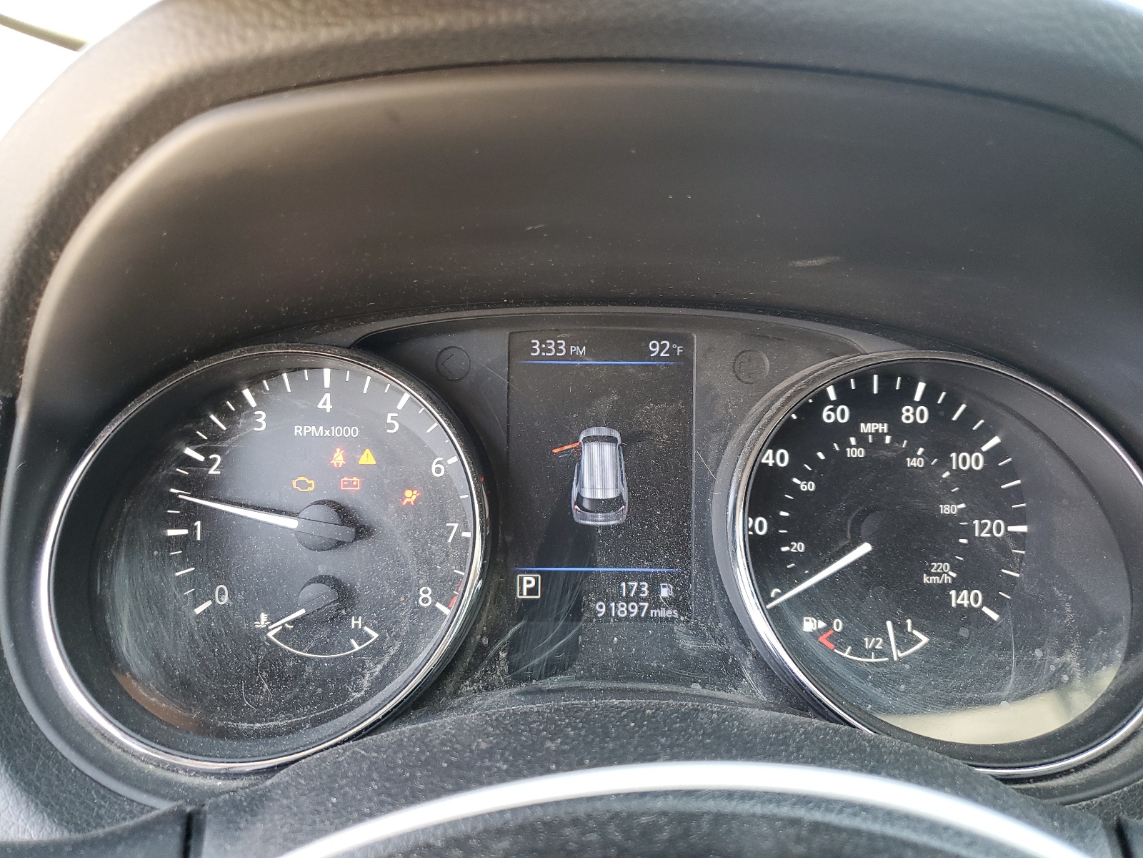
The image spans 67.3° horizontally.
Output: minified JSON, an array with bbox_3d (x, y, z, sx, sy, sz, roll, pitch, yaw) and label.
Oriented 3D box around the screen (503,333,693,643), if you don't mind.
[{"bbox_3d":[0.010,0.022,0.312,0.067,0.115,0.012,0,1,-1],"label":"screen"}]

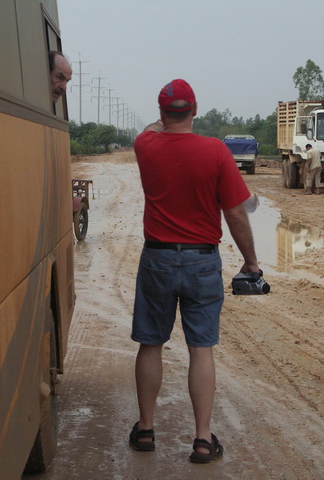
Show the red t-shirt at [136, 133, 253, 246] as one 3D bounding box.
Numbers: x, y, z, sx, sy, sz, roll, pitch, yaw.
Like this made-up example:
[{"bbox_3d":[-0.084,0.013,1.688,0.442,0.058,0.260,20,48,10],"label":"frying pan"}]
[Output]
[{"bbox_3d":[0.146,-0.255,8.360,0.550,0.550,0.360,0,3,2],"label":"red t-shirt"}]

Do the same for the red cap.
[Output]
[{"bbox_3d":[0.066,-0.698,8.410,0.180,0.155,0.270,-1,3,-12],"label":"red cap"}]

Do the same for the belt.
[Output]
[{"bbox_3d":[0.093,0.030,8.340,0.360,0.055,0.280,0,3,0],"label":"belt"}]

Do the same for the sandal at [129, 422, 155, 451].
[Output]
[{"bbox_3d":[-0.100,0.954,8.520,0.115,0.125,0.290,0,3,-8],"label":"sandal"}]

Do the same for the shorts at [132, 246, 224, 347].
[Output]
[{"bbox_3d":[0.079,0.264,8.350,0.440,0.490,0.320,0,3,2],"label":"shorts"}]

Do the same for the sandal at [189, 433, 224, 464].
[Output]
[{"bbox_3d":[0.217,0.968,8.200,0.115,0.125,0.290,1,3,18],"label":"sandal"}]

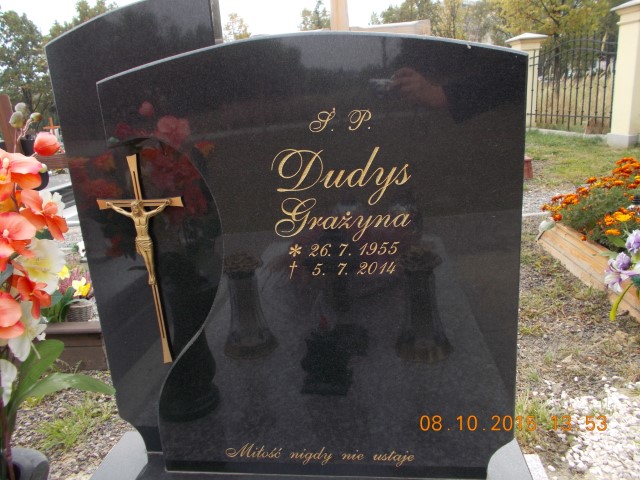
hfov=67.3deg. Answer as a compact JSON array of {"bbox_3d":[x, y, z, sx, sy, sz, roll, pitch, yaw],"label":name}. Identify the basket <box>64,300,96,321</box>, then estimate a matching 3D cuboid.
[{"bbox_3d":[-1.208,0.361,2.420,0.145,0.100,0.140,-12,18,-27],"label":"basket"}]

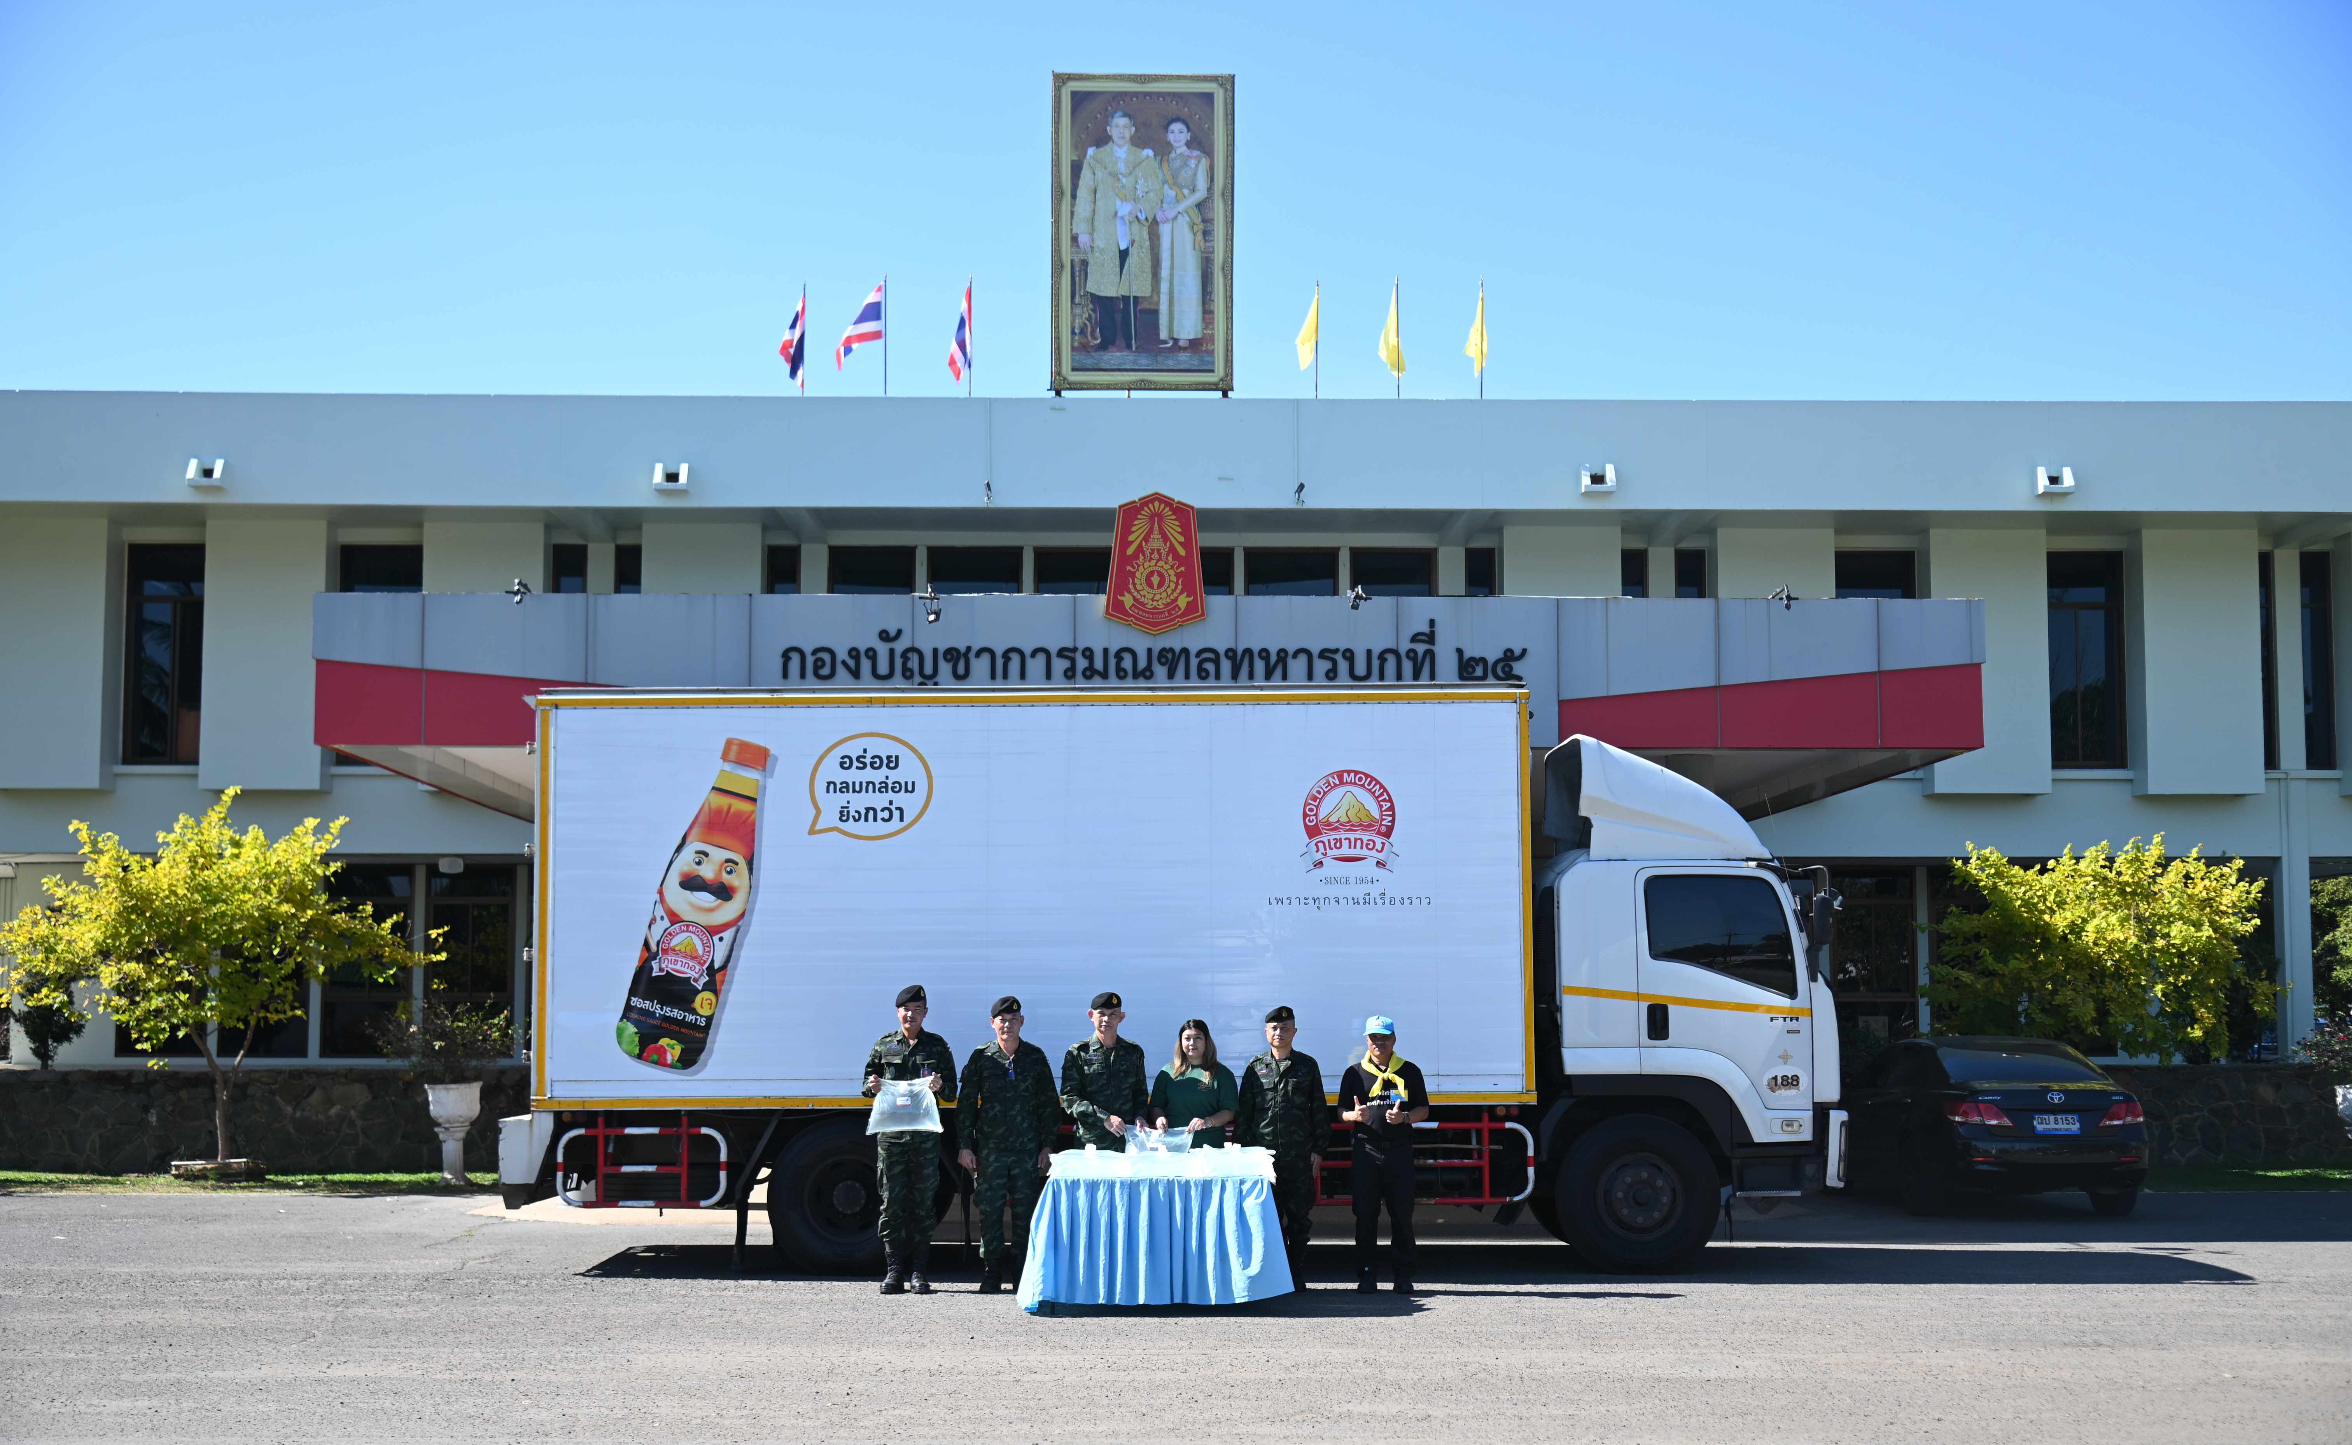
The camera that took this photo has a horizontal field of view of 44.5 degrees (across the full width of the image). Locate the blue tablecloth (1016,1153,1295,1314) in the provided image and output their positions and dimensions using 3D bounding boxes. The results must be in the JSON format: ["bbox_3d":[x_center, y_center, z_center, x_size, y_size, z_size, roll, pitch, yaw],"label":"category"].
[{"bbox_3d":[-0.120,2.890,16.100,1.520,0.790,0.740,0,-5,0],"label":"blue tablecloth"}]

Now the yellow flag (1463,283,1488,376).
[{"bbox_3d":[3.376,-4.413,32.400,0.280,1.020,0.280,0,-5,0],"label":"yellow flag"}]

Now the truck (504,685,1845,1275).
[{"bbox_3d":[0.041,1.756,19.548,8.605,3.737,2.450,0,-6,0],"label":"truck"}]

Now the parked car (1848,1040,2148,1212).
[{"bbox_3d":[6.880,3.510,25.200,1.820,1.470,4.820,0,-5,-2],"label":"parked car"}]

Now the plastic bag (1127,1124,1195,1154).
[{"bbox_3d":[-0.094,2.394,16.350,0.400,0.220,0.140,0,-5,0],"label":"plastic bag"}]

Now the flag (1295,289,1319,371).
[{"bbox_3d":[1.435,-4.311,31.503,0.272,0.945,0.200,0,-6,0],"label":"flag"}]

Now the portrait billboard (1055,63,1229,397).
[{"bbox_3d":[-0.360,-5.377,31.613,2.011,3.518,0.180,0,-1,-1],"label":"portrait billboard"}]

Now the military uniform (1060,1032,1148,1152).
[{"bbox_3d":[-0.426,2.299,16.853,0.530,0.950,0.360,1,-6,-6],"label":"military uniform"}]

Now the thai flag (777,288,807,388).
[{"bbox_3d":[-4.339,-4.330,32.400,0.340,1.080,0.300,0,-5,0],"label":"thai flag"}]

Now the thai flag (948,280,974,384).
[{"bbox_3d":[-2.366,-4.261,31.498,0.282,1.129,0.200,0,-6,0],"label":"thai flag"}]

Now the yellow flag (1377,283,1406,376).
[{"bbox_3d":[2.367,-4.311,31.504,0.322,1.068,0.200,0,-6,0],"label":"yellow flag"}]

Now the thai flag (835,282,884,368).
[{"bbox_3d":[-3.450,-4.347,31.507,0.534,0.996,0.200,0,-6,0],"label":"thai flag"}]

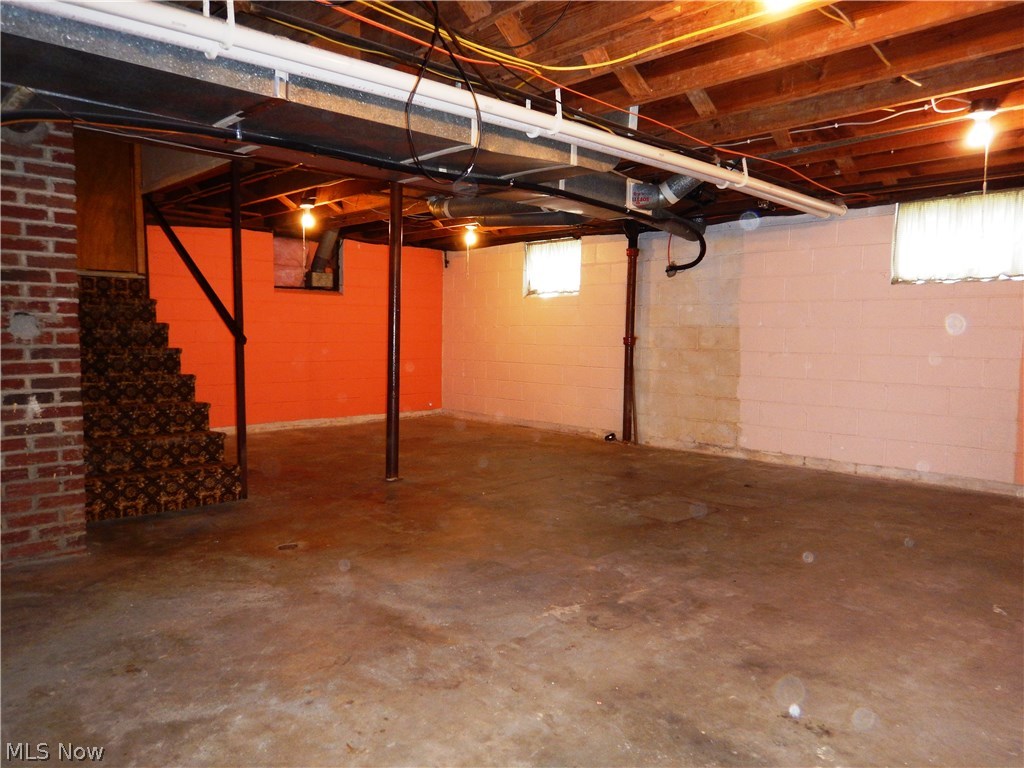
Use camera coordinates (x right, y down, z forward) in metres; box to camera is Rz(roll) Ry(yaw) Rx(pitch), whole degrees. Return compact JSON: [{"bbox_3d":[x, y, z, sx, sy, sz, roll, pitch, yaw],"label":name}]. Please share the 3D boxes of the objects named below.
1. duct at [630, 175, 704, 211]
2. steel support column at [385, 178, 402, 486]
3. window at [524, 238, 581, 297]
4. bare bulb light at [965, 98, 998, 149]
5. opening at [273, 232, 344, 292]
[{"bbox_3d":[1.004,-1.232,4.579,0.210,0.210,0.450,-4,6,-45],"label":"duct"},{"bbox_3d":[-0.825,-0.360,4.986,0.092,2.090,0.092,-4,6,-45],"label":"steel support column"},{"bbox_3d":[0.458,-1.222,7.624,0.110,0.570,0.790,-4,6,-45],"label":"window"},{"bbox_3d":[2.052,-1.132,3.103,0.125,0.215,0.125,-4,6,-45],"label":"bare bulb light"},{"bbox_3d":[-2.228,-1.282,7.676,0.810,0.610,0.200,-4,6,-45],"label":"opening"}]

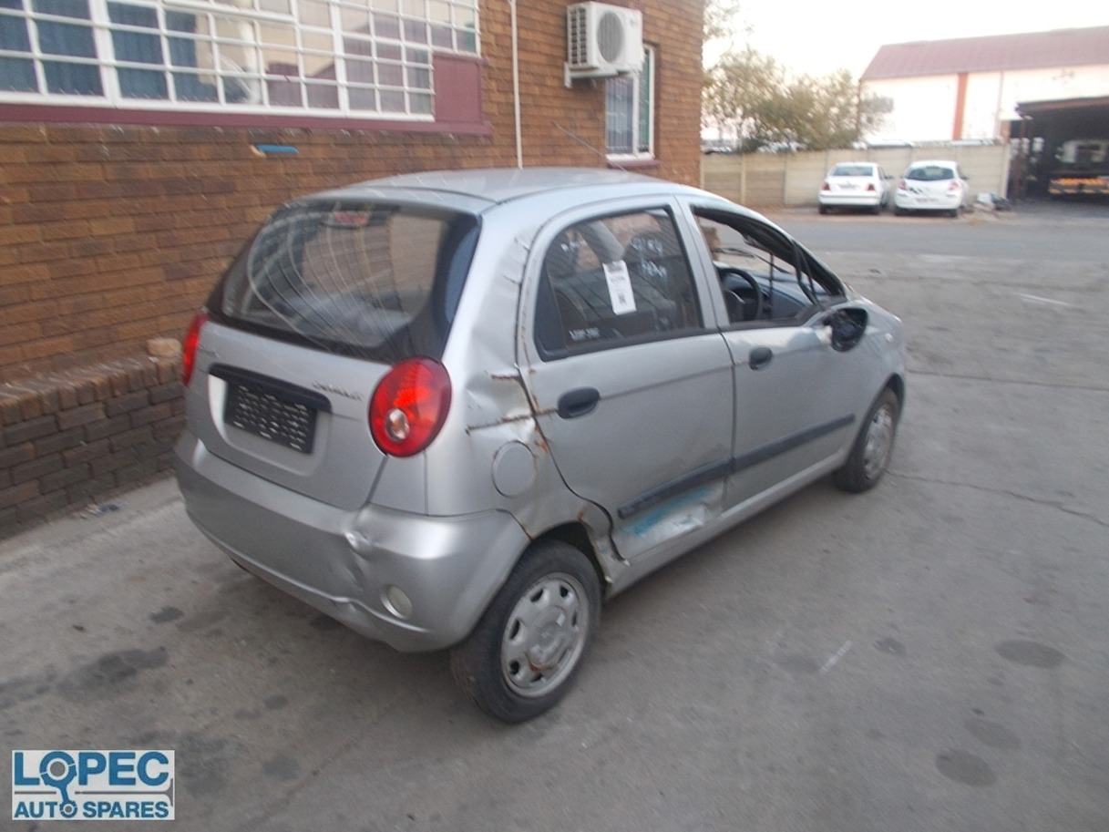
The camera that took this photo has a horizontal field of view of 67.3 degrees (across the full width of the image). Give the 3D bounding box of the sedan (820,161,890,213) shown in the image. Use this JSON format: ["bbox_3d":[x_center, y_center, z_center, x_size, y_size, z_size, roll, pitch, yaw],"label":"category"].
[{"bbox_3d":[9.091,-6.900,24.851,1.700,1.450,4.300,6,19,24],"label":"sedan"}]

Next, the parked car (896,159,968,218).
[{"bbox_3d":[10.447,-6.368,22.901,1.720,1.480,4.000,6,19,25],"label":"parked car"}]

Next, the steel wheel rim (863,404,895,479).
[{"bbox_3d":[1.538,0.120,4.069,0.130,0.375,0.375,13,21,41],"label":"steel wheel rim"}]

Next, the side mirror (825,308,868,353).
[{"bbox_3d":[1.165,-0.333,3.303,0.180,0.155,0.110,13,21,41],"label":"side mirror"}]

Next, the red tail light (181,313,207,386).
[{"bbox_3d":[-1.187,-0.216,2.761,0.125,0.240,0.210,-11,19,-32],"label":"red tail light"}]

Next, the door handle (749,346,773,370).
[{"bbox_3d":[0.748,-0.212,3.009,0.045,0.075,0.165,13,21,41],"label":"door handle"}]

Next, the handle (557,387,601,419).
[{"bbox_3d":[0.067,-0.042,2.281,0.045,0.080,0.170,13,21,41],"label":"handle"}]

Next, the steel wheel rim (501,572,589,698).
[{"bbox_3d":[-0.057,0.622,2.425,0.130,0.375,0.375,13,21,41],"label":"steel wheel rim"}]

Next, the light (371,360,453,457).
[{"bbox_3d":[-0.353,-0.022,2.023,0.210,0.240,0.125,7,18,28],"label":"light"}]

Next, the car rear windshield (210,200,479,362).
[{"bbox_3d":[-0.664,-0.414,2.434,1.220,0.480,0.120,13,-11,41],"label":"car rear windshield"}]

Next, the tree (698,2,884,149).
[{"bbox_3d":[10.738,-14.313,37.321,8.500,8.000,7.500,3,18,15],"label":"tree"}]

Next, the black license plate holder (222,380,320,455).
[{"bbox_3d":[-0.822,-0.010,2.362,0.485,0.145,0.020,13,11,41],"label":"black license plate holder"}]

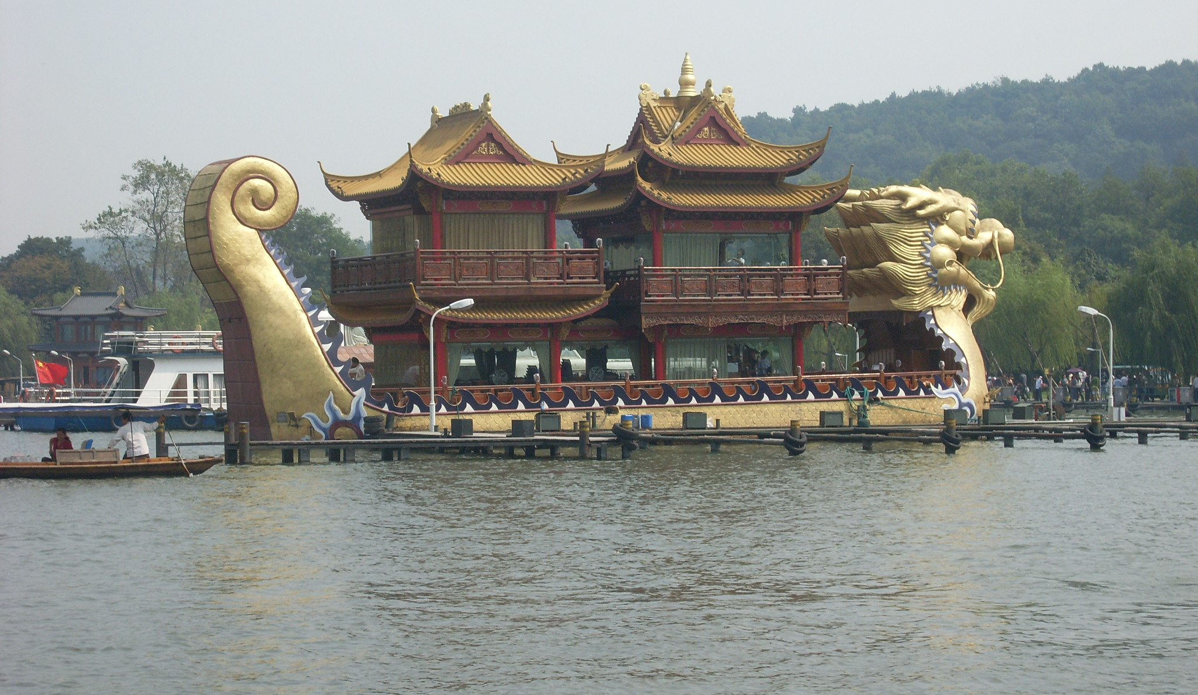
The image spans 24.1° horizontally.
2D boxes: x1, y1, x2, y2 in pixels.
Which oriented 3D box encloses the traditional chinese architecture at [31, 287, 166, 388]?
[{"bbox_3d":[-43.700,-0.570,245.000,9.600,9.600,7.500,0,-1,24],"label":"traditional chinese architecture"}]

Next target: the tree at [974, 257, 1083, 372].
[{"bbox_3d":[29.000,-1.400,188.000,7.300,9.700,7.300,0,-1,0],"label":"tree"}]

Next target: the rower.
[{"bbox_3d":[-8.400,1.680,51.000,0.900,1.050,0.650,1,-1,-30],"label":"rower"}]

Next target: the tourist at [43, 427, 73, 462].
[{"bbox_3d":[-9.840,1.850,51.000,0.600,0.800,0.500,1,-1,-41],"label":"tourist"}]

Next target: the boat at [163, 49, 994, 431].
[{"bbox_3d":[1.030,-2.550,75.200,24.600,10.800,6.400,1,-1,-27],"label":"boat"}]

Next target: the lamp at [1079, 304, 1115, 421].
[{"bbox_3d":[14.200,0.450,80.000,1.050,3.280,0.300,0,-1,-9],"label":"lamp"}]

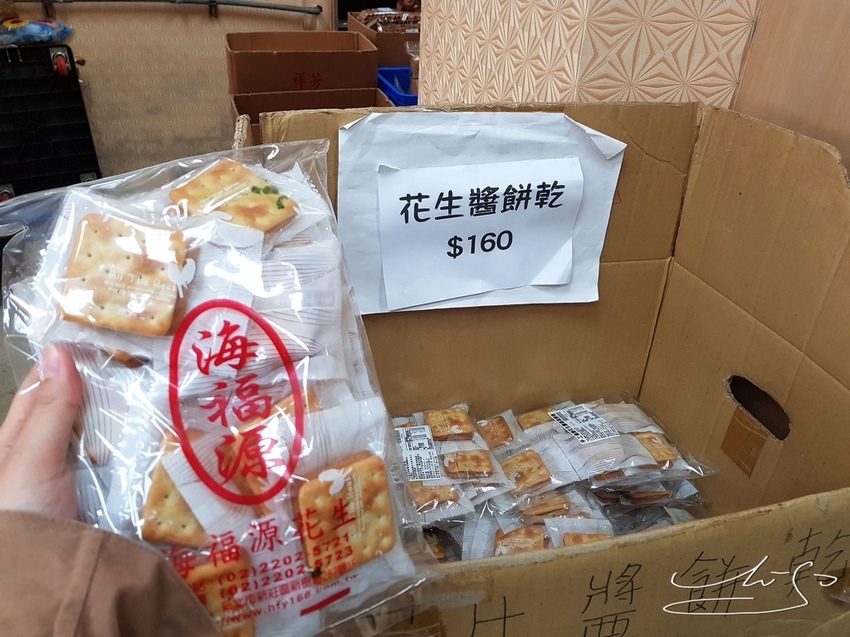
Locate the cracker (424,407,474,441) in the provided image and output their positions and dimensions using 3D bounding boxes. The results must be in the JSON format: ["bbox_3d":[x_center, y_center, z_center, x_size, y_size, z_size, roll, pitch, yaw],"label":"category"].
[{"bbox_3d":[0.030,0.130,0.769,0.054,0.011,0.054,-2,23,-7],"label":"cracker"}]

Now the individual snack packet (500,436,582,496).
[{"bbox_3d":[0.127,0.167,0.719,0.085,0.015,0.063,-12,33,-21],"label":"individual snack packet"}]

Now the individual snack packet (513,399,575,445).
[{"bbox_3d":[0.144,0.128,0.785,0.075,0.015,0.066,-10,33,-19],"label":"individual snack packet"}]

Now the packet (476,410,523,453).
[{"bbox_3d":[0.086,0.136,0.768,0.066,0.015,0.066,-8,32,-15],"label":"packet"}]

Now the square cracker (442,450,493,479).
[{"bbox_3d":[0.050,0.168,0.726,0.054,0.011,0.054,-2,18,-6],"label":"square cracker"}]

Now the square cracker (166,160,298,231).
[{"bbox_3d":[-0.110,-0.066,0.370,0.054,0.011,0.054,32,43,8],"label":"square cracker"}]

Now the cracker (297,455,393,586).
[{"bbox_3d":[-0.045,0.113,0.362,0.054,0.054,0.011,-10,-7,-26],"label":"cracker"}]

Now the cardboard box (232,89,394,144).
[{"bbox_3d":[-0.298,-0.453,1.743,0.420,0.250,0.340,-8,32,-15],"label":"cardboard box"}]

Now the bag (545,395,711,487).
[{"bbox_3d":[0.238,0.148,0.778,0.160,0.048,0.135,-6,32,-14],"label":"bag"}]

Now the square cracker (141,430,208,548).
[{"bbox_3d":[-0.111,0.086,0.322,0.054,0.054,0.011,19,-23,-29],"label":"square cracker"}]

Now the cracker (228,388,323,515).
[{"bbox_3d":[-0.076,0.077,0.365,0.054,0.054,0.011,-22,-1,-28],"label":"cracker"}]

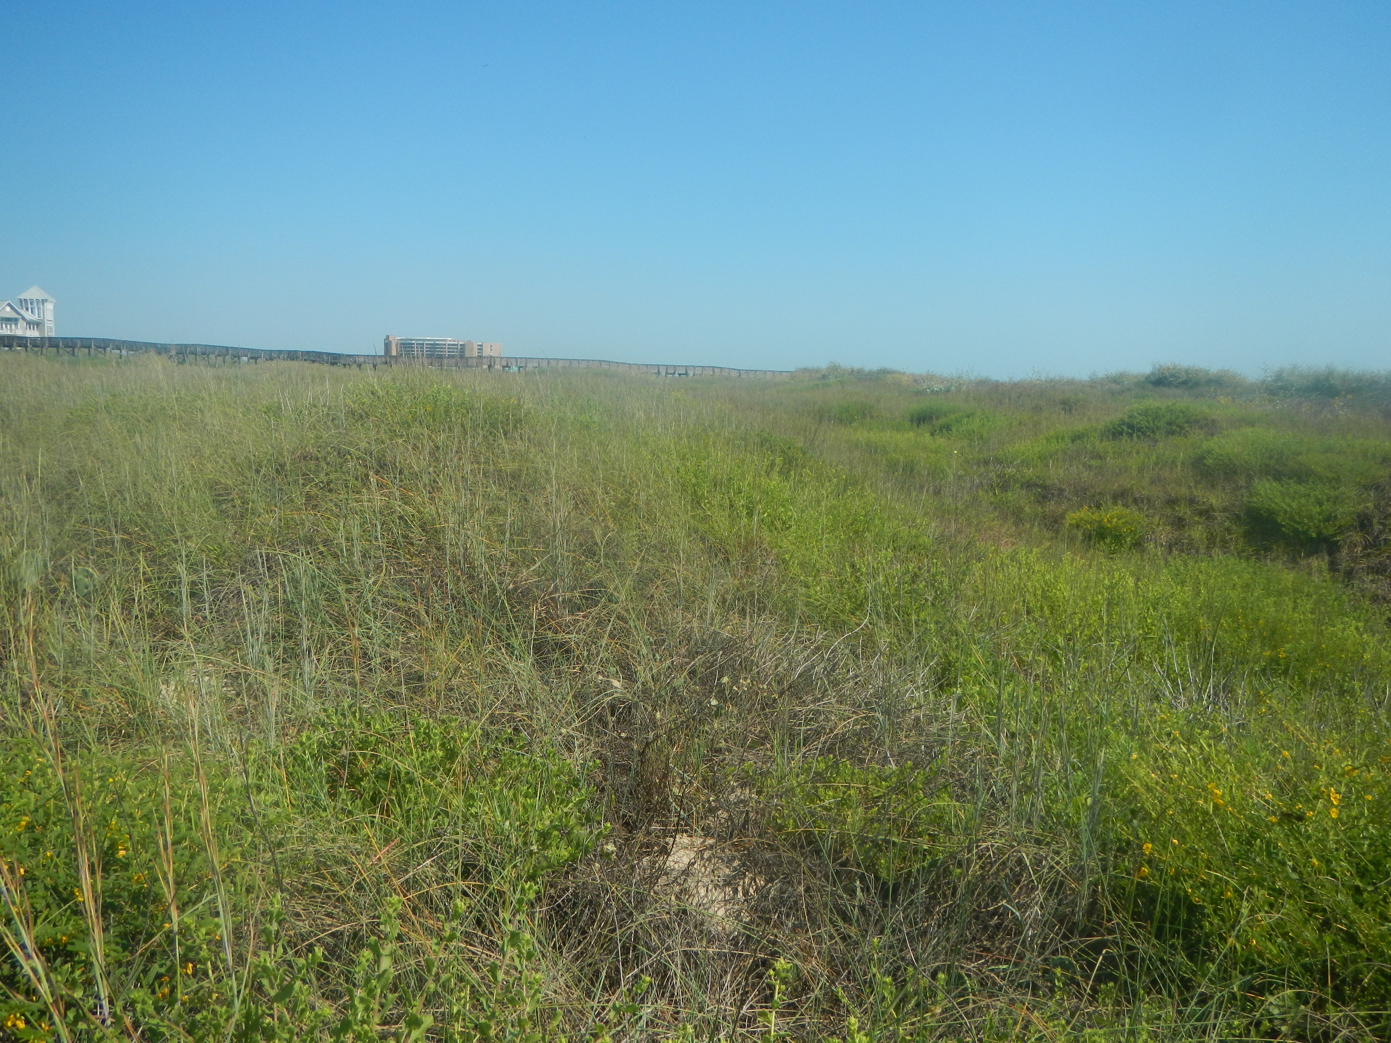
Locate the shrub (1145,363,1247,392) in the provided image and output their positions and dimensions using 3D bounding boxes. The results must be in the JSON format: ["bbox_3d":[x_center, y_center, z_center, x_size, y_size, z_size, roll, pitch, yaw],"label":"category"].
[{"bbox_3d":[15.499,-4.479,35.000,2.910,0.850,2.500,5,8,23],"label":"shrub"}]

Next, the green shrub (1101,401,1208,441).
[{"bbox_3d":[9.828,-2.156,24.000,2.170,0.770,2.000,5,8,22],"label":"green shrub"}]

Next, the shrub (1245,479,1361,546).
[{"bbox_3d":[7.558,-0.115,14.000,1.270,0.800,1.250,6,9,28],"label":"shrub"}]

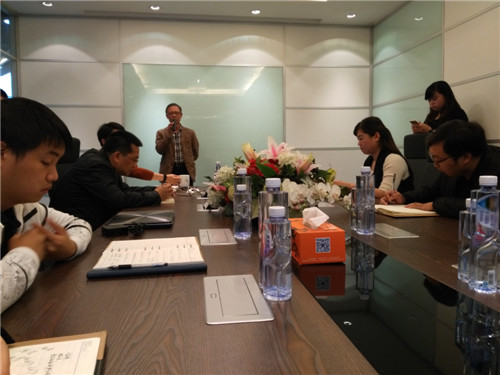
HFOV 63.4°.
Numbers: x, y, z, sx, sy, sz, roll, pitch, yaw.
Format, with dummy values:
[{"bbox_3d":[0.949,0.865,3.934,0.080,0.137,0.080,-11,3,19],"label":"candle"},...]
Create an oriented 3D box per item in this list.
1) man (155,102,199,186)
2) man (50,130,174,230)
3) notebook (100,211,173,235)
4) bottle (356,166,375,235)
[{"bbox_3d":[-0.843,-0.161,4.700,0.520,1.650,0.360,-1,4,-9],"label":"man"},{"bbox_3d":[-0.786,0.265,2.372,0.740,1.182,0.520,-1,5,-10],"label":"man"},{"bbox_3d":[-0.435,0.141,1.657,0.250,0.025,0.375,-1,5,-6],"label":"notebook"},{"bbox_3d":[0.403,0.046,1.398,0.064,0.229,0.064,-1,4,-8],"label":"bottle"}]

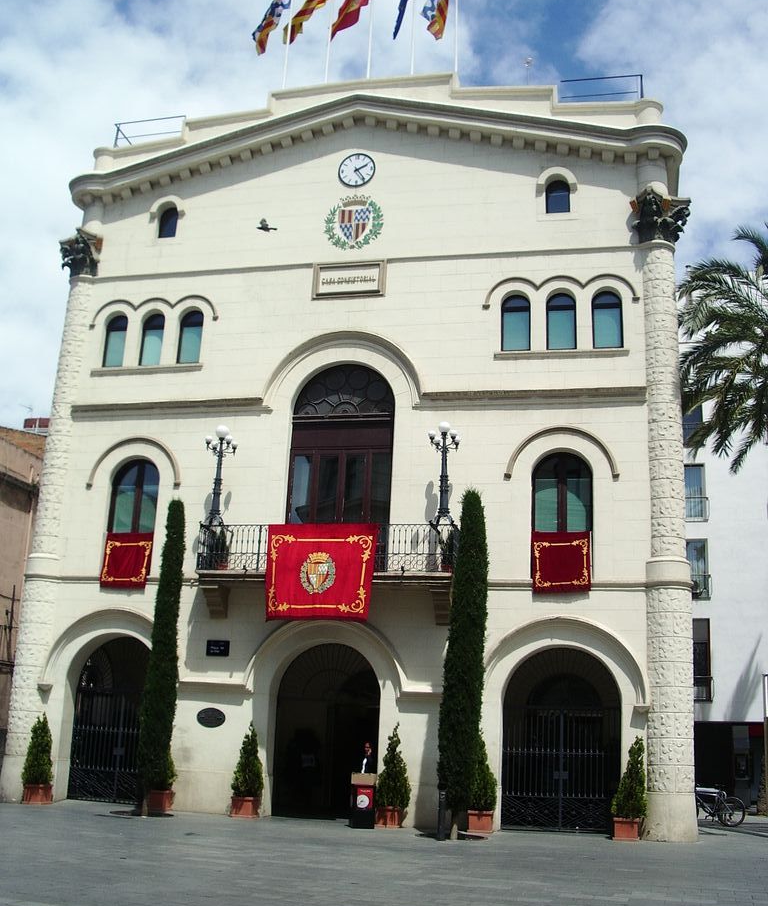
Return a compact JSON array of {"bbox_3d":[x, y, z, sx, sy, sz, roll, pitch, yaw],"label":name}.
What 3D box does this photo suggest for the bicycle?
[{"bbox_3d":[7.329,7.938,23.460,1.720,1.000,0.580,2,-13,-2],"label":"bicycle"}]

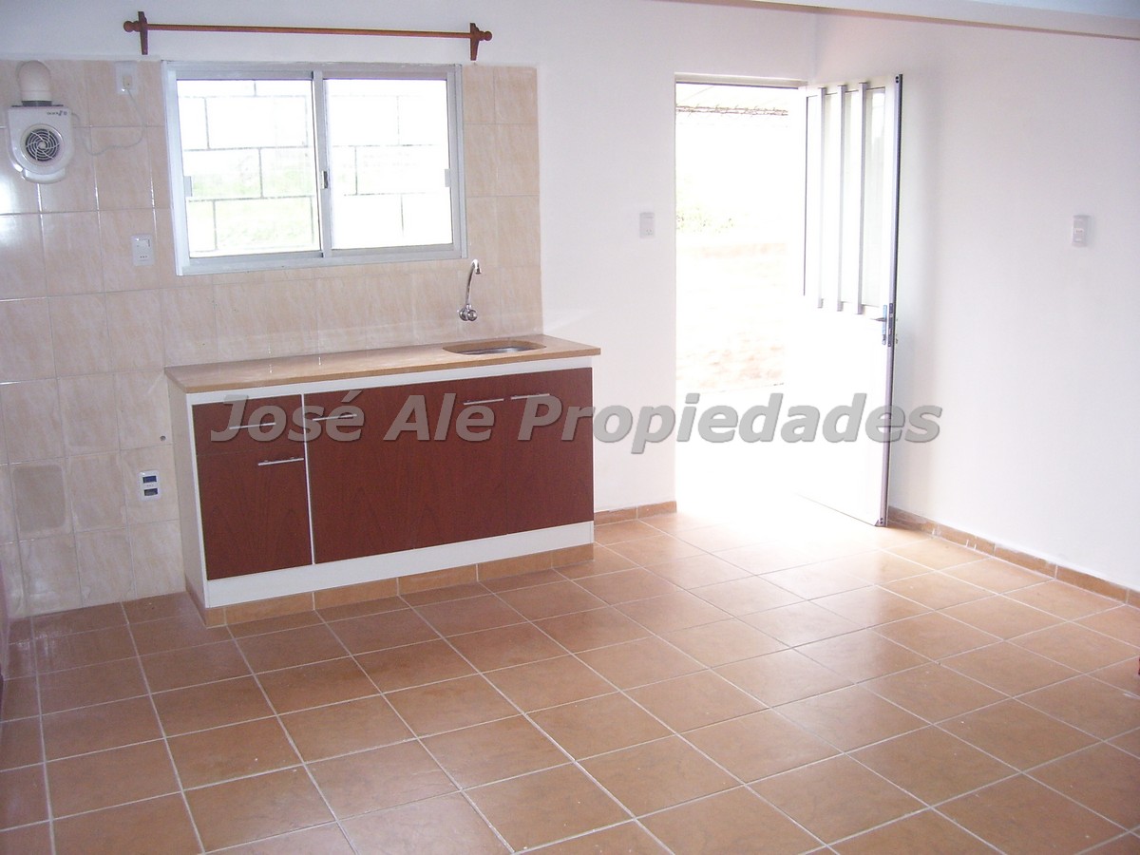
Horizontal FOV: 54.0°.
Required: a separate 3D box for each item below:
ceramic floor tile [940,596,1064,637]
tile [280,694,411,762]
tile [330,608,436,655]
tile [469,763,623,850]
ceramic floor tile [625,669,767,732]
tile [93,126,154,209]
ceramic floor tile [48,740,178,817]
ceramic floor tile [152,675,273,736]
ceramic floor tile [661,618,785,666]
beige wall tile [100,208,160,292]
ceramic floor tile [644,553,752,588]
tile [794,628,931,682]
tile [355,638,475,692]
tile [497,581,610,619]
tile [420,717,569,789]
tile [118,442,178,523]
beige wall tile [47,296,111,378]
[{"bbox_3d":[1.561,0.689,4.044,0.330,0.010,0.330,-7,13,-26],"label":"ceramic floor tile"},{"bbox_3d":[-0.658,0.882,3.281,0.327,0.010,0.327,-7,13,-25],"label":"tile"},{"bbox_3d":[-0.667,0.737,4.025,0.330,0.009,0.330,-7,13,-26],"label":"tile"},{"bbox_3d":[-0.059,0.972,2.870,0.331,0.010,0.331,-7,13,-26],"label":"tile"},{"bbox_3d":[0.382,0.837,3.428,0.327,0.010,0.327,-7,13,-25],"label":"ceramic floor tile"},{"bbox_3d":[-1.638,-0.948,4.101,0.200,0.300,0.010,-7,13,-26],"label":"tile"},{"bbox_3d":[-1.228,0.942,3.003,0.327,0.010,0.327,-7,13,-25],"label":"ceramic floor tile"},{"bbox_3d":[-1.102,0.860,3.451,0.330,0.010,0.330,-7,13,-26],"label":"ceramic floor tile"},{"bbox_3d":[0.533,0.747,3.890,0.330,0.010,0.330,-7,13,-26],"label":"ceramic floor tile"},{"bbox_3d":[-1.638,-0.656,4.159,0.200,0.300,0.010,-7,13,-26],"label":"beige wall tile"},{"bbox_3d":[0.522,0.590,4.567,0.328,0.010,0.328,-7,13,-26],"label":"ceramic floor tile"},{"bbox_3d":[0.985,0.770,3.746,0.329,0.010,0.329,-7,13,-26],"label":"tile"},{"bbox_3d":[-0.515,0.795,3.731,0.330,0.009,0.330,-7,13,-26],"label":"tile"},{"bbox_3d":[-0.069,0.669,4.327,0.330,0.010,0.330,-7,13,-26],"label":"tile"},{"bbox_3d":[-0.210,0.909,3.145,0.330,0.009,0.330,-7,13,-26],"label":"tile"},{"bbox_3d":[-1.608,0.224,4.284,0.200,0.300,0.010,-7,13,-26],"label":"tile"},{"bbox_3d":[-1.805,-0.341,4.131,0.200,0.300,0.008,-7,13,-26],"label":"beige wall tile"}]

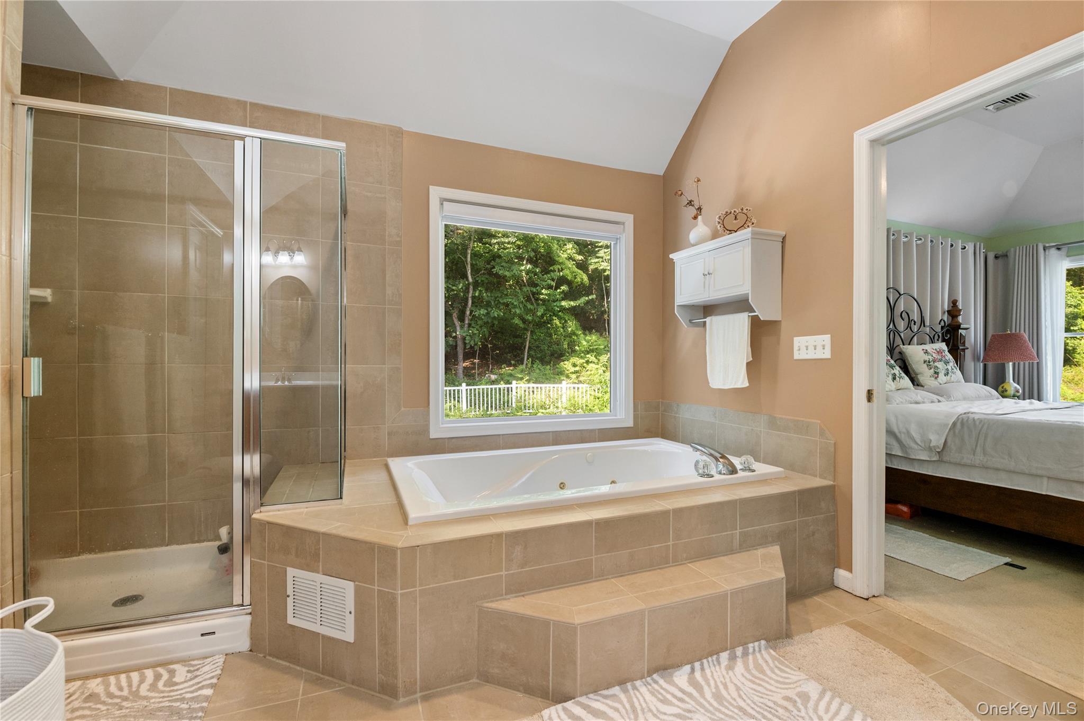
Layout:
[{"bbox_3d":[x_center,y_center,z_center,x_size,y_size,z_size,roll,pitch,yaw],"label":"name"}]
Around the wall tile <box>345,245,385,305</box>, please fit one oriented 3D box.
[{"bbox_3d":[-1.083,-0.502,2.614,0.347,0.350,0.011,0,0,-22],"label":"wall tile"}]

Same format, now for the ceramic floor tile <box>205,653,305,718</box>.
[{"bbox_3d":[-0.964,1.044,1.475,0.338,0.012,0.326,0,0,-22],"label":"ceramic floor tile"}]

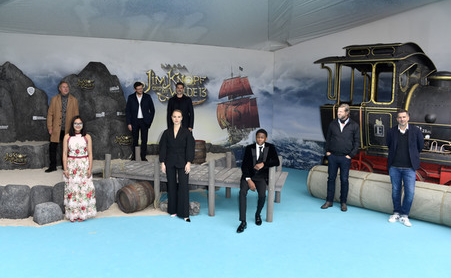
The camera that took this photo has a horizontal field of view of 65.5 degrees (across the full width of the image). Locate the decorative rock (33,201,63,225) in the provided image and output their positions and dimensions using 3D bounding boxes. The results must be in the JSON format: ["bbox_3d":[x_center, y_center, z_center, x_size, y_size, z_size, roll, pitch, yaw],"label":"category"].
[{"bbox_3d":[-2.830,1.160,5.566,0.450,0.310,0.360,-3,8,-20],"label":"decorative rock"}]

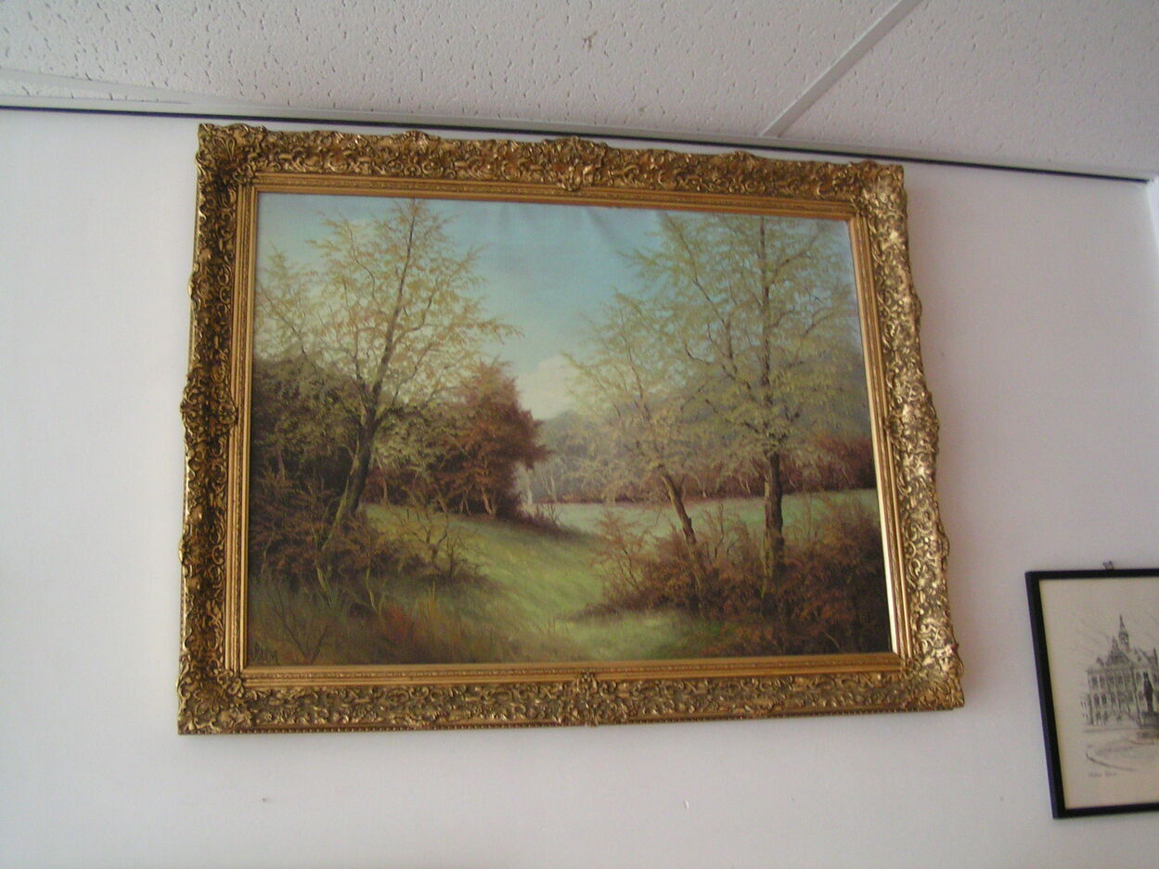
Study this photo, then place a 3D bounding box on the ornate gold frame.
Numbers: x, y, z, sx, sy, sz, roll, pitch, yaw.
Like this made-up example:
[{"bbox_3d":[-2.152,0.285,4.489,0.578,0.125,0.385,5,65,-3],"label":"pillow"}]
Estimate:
[{"bbox_3d":[0.006,-0.020,1.168,0.920,0.715,0.062,0,-12,-10],"label":"ornate gold frame"}]

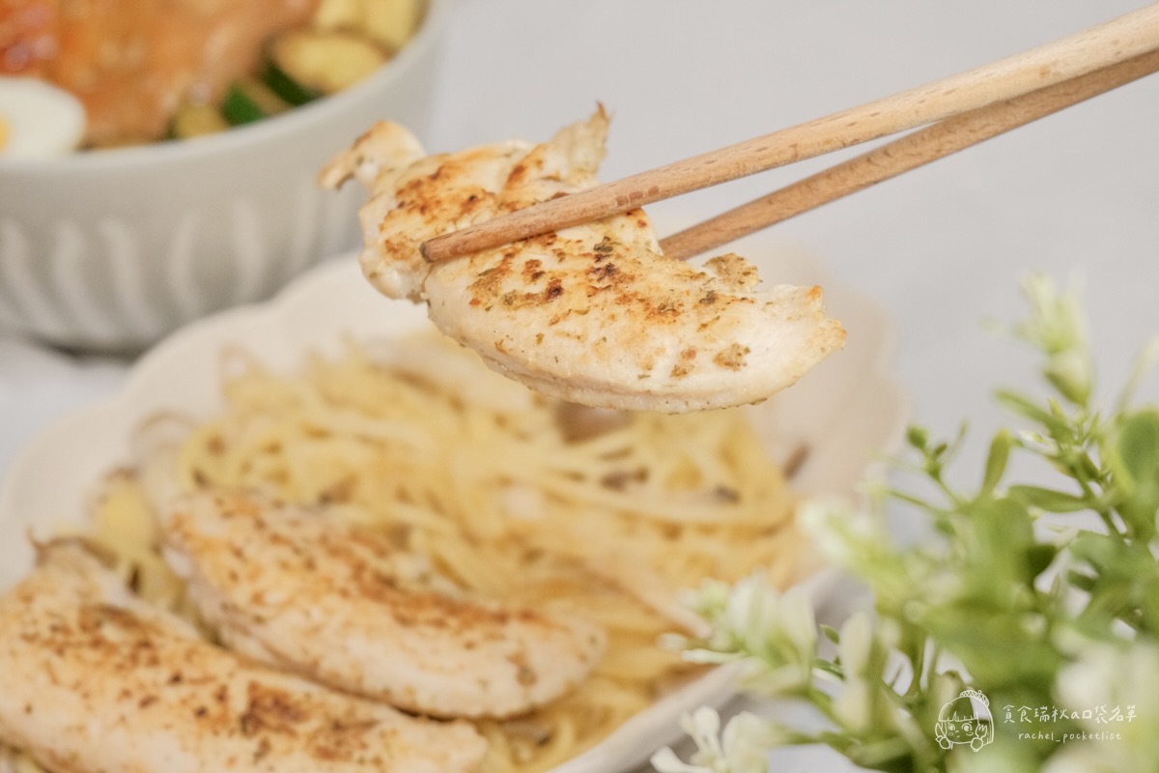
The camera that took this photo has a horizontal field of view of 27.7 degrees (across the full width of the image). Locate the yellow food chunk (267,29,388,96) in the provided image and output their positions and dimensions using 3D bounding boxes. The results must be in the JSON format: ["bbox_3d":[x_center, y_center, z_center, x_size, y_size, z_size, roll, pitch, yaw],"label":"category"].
[{"bbox_3d":[-0.066,-0.086,0.630,0.034,0.011,0.033,0,38,0],"label":"yellow food chunk"}]

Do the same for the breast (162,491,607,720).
[{"bbox_3d":[-0.043,0.047,0.500,0.107,0.024,0.042,21,43,24],"label":"breast"}]

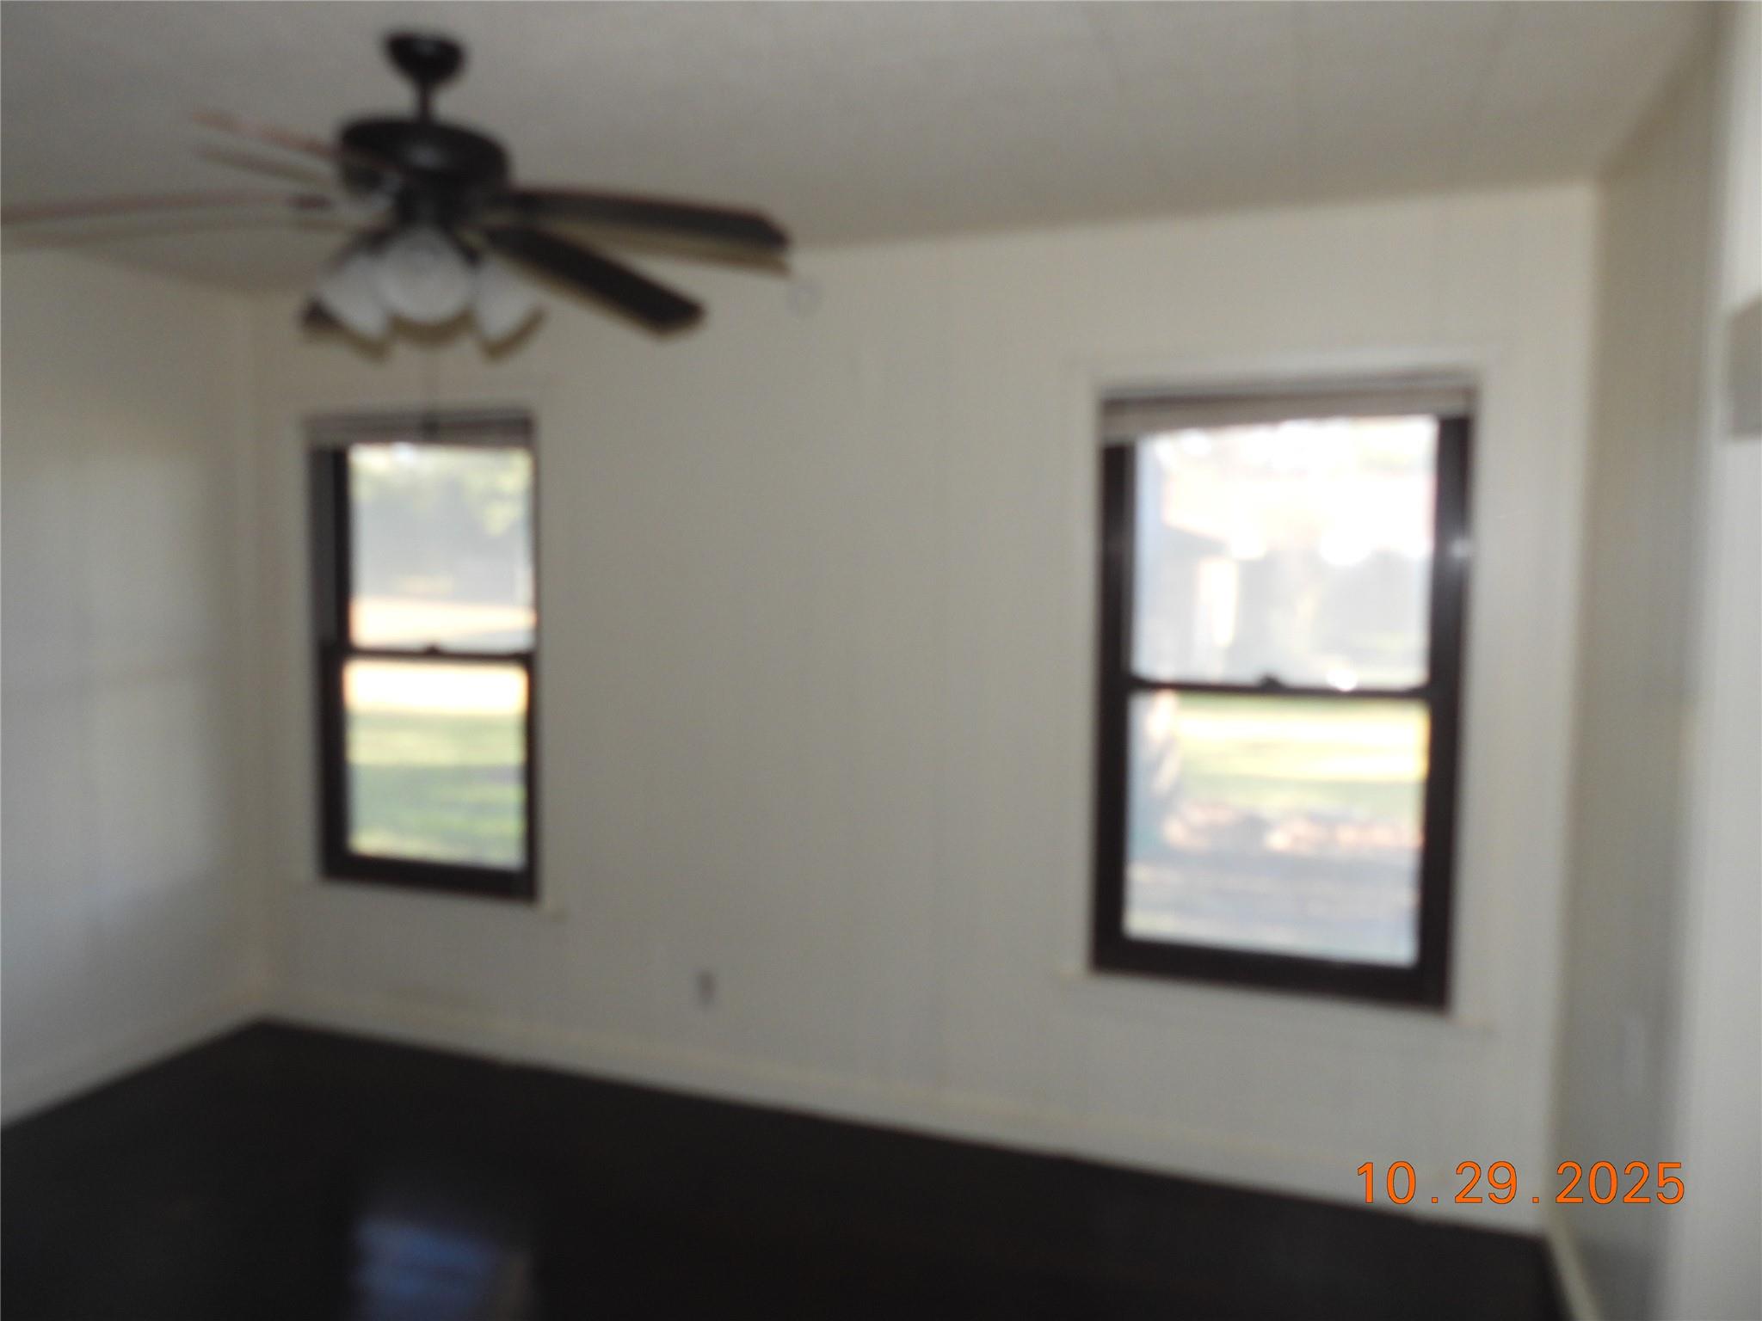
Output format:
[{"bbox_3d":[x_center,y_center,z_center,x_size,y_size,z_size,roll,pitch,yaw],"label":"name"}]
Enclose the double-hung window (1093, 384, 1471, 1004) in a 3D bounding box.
[{"bbox_3d":[0.982,0.077,3.064,0.849,1.495,0.100,2,4,19],"label":"double-hung window"}]

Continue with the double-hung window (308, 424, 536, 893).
[{"bbox_3d":[-1.443,-0.011,3.894,0.849,1.495,0.100,2,4,19],"label":"double-hung window"}]

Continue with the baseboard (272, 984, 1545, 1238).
[{"bbox_3d":[-0.264,1.228,3.521,3.863,0.125,0.022,2,4,19],"label":"baseboard"}]

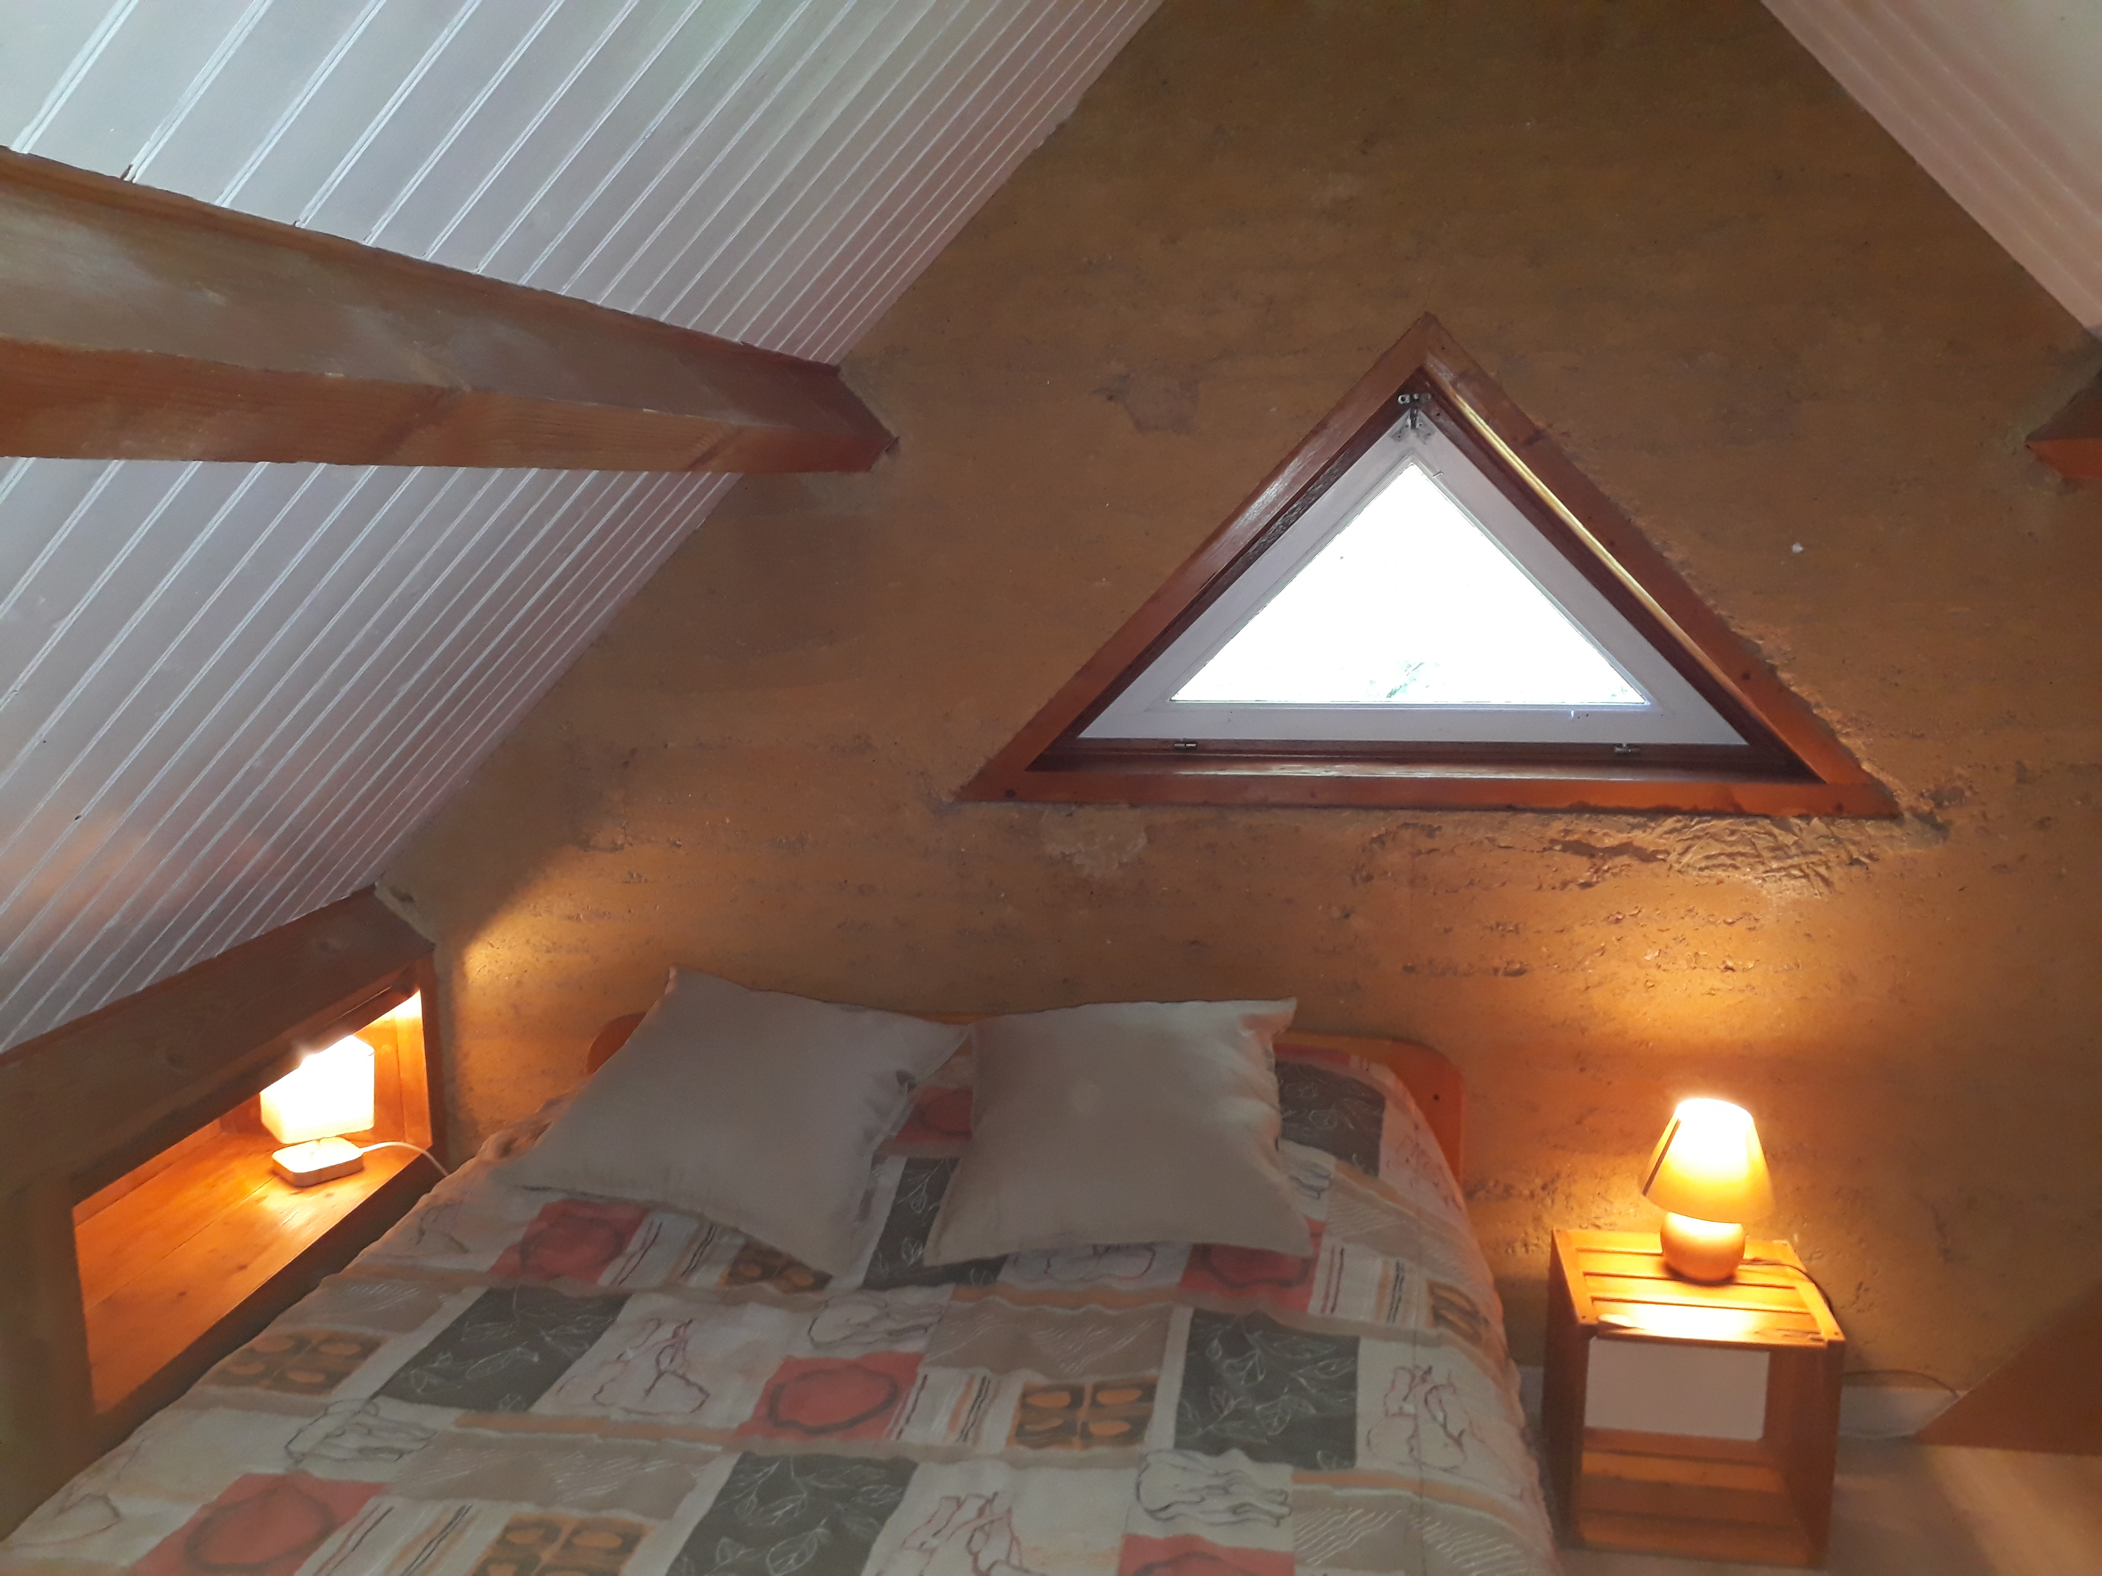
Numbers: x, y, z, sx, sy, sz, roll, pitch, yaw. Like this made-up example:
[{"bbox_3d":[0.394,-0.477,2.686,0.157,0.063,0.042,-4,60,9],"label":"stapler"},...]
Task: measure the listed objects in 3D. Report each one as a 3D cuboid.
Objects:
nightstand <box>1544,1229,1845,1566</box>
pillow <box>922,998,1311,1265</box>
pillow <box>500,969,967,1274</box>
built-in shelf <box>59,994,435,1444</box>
[{"bbox_3d":[0.989,0.945,2.580,0.370,0.367,0.311,1,11,9],"label":"nightstand"},{"bbox_3d":[0.112,0.506,2.474,0.535,0.150,0.525,-4,32,9],"label":"pillow"},{"bbox_3d":[-0.467,0.485,2.529,0.535,0.150,0.525,10,33,13],"label":"pillow"},{"bbox_3d":[-1.371,0.596,2.549,0.384,0.315,0.916,1,11,7],"label":"built-in shelf"}]

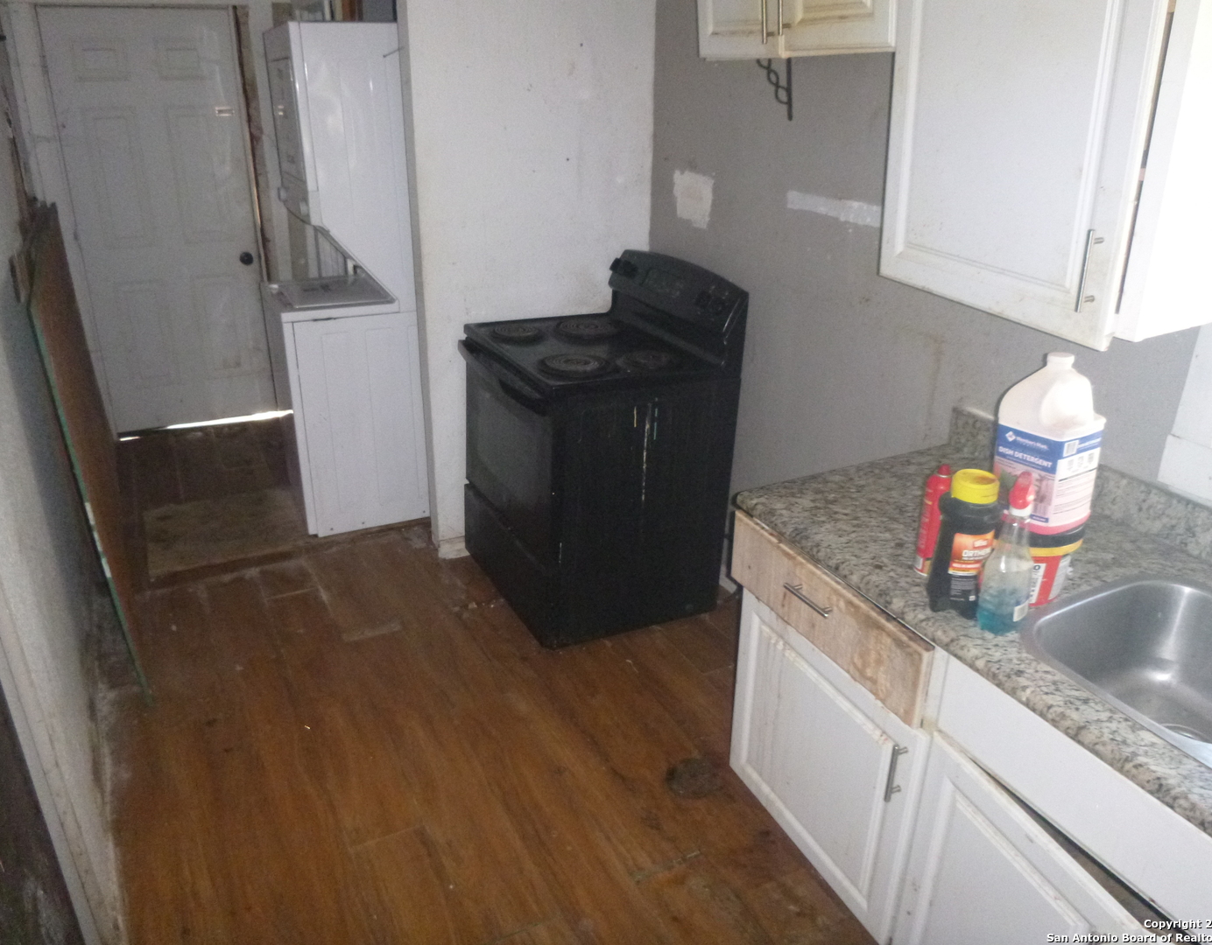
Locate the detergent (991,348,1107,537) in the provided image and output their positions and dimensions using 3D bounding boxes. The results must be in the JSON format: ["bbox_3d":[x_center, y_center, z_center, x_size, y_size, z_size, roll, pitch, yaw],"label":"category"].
[{"bbox_3d":[0.743,-0.056,1.524,0.120,0.290,0.122,-15,25,-30],"label":"detergent"}]

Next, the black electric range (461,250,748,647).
[{"bbox_3d":[-0.061,-0.136,3.227,0.700,1.170,0.760,-10,26,-25],"label":"black electric range"}]

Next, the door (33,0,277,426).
[{"bbox_3d":[-2.202,-1.224,4.608,0.810,2.030,0.045,-11,26,-28],"label":"door"}]

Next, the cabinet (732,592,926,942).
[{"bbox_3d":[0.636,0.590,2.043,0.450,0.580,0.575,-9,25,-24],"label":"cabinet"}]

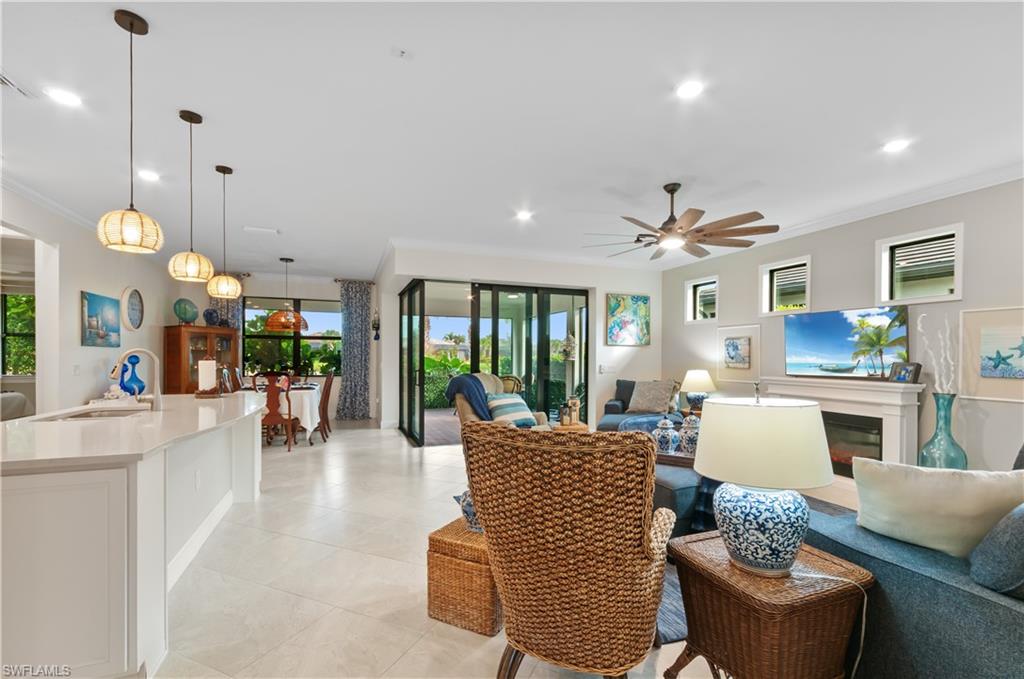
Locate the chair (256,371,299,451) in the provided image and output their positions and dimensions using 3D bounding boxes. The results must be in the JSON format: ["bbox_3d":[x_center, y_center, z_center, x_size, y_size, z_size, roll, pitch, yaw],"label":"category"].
[{"bbox_3d":[-3.231,0.969,5.868,0.500,1.073,0.540,1,-2,-19],"label":"chair"}]

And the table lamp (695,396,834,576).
[{"bbox_3d":[0.874,0.484,1.487,0.410,0.607,0.410,1,-2,-22],"label":"table lamp"}]

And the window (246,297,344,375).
[{"bbox_3d":[-4.236,-0.044,8.374,1.831,1.537,0.100,1,-1,-21],"label":"window"}]

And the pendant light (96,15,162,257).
[{"bbox_3d":[-1.771,-0.953,1.980,0.240,1.070,0.240,1,-2,-23],"label":"pendant light"}]

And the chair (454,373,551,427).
[{"bbox_3d":[-0.100,0.920,4.660,0.860,1.080,0.820,-1,-2,31],"label":"chair"}]

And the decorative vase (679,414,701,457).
[{"bbox_3d":[1.454,0.756,3.445,0.200,0.330,0.200,1,-2,-22],"label":"decorative vase"}]

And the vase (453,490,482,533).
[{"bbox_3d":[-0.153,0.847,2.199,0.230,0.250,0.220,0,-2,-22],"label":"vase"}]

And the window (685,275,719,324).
[{"bbox_3d":[2.925,-0.592,6.510,0.120,0.680,0.645,1,-2,-23],"label":"window"}]

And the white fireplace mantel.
[{"bbox_3d":[3.468,0.957,4.609,0.360,1.008,1.432,1,-2,-22],"label":"white fireplace mantel"}]

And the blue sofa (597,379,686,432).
[{"bbox_3d":[1.856,1.100,5.941,1.080,0.900,1.500,0,-1,19],"label":"blue sofa"}]

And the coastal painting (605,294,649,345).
[{"bbox_3d":[1.952,-0.327,7.150,0.870,0.870,0.045,1,-2,-23],"label":"coastal painting"}]

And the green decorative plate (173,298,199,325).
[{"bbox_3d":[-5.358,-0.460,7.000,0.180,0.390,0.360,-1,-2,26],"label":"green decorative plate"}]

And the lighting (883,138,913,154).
[{"bbox_3d":[2.933,-1.458,3.240,0.190,0.030,0.190,1,-1,-21],"label":"lighting"}]

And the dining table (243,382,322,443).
[{"bbox_3d":[-3.732,1.172,6.929,1.060,0.760,1.750,1,-1,-21],"label":"dining table"}]

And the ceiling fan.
[{"bbox_3d":[1.450,-1.115,3.860,1.670,0.580,1.670,1,-2,-23],"label":"ceiling fan"}]

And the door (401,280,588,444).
[{"bbox_3d":[-0.343,0.378,7.315,2.970,2.414,1.614,1,-1,-21],"label":"door"}]

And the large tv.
[{"bbox_3d":[3.629,0.055,4.718,0.060,0.751,1.249,1,-1,-21],"label":"large tv"}]

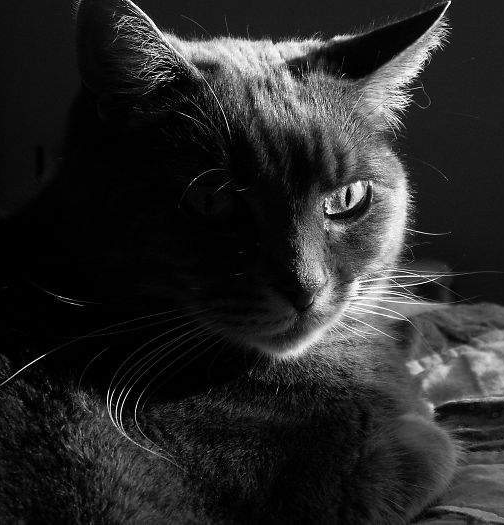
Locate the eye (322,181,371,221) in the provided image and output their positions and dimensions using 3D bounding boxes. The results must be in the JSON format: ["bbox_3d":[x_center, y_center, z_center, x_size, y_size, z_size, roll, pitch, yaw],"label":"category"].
[{"bbox_3d":[0.033,-0.021,0.425,0.018,0.013,0.009,-10,15,-32],"label":"eye"}]

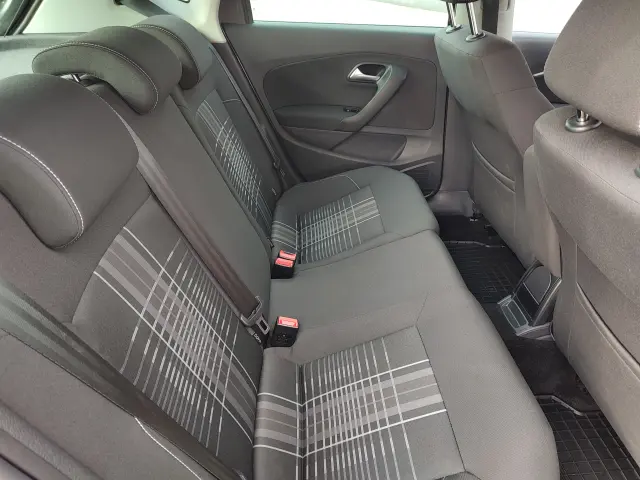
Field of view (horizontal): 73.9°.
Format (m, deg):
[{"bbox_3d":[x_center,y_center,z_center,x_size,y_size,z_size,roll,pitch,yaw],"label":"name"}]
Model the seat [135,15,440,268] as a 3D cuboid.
[{"bbox_3d":[-0.075,-0.253,1.267,0.820,0.750,0.480,-1,33,-2],"label":"seat"}]

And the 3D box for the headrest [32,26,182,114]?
[{"bbox_3d":[-0.350,-0.316,0.772,0.184,0.133,0.260,-14,33,6],"label":"headrest"}]

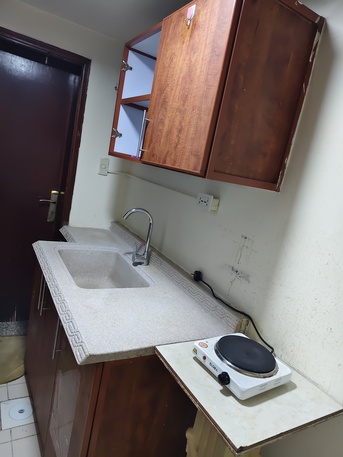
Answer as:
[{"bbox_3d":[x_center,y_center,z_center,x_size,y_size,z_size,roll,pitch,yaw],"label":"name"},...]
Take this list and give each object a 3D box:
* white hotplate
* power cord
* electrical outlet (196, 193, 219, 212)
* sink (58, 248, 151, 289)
[{"bbox_3d":[0.212,0.421,0.994,0.238,0.074,0.225,4,13,-33],"label":"white hotplate"},{"bbox_3d":[0.237,0.330,1.350,0.083,0.080,0.619,5,13,-31],"label":"power cord"},{"bbox_3d":[0.182,-0.122,1.550,0.033,0.074,0.161,5,13,-31],"label":"electrical outlet"},{"bbox_3d":[-0.386,0.282,1.709,0.363,0.167,0.535,5,13,-31],"label":"sink"}]

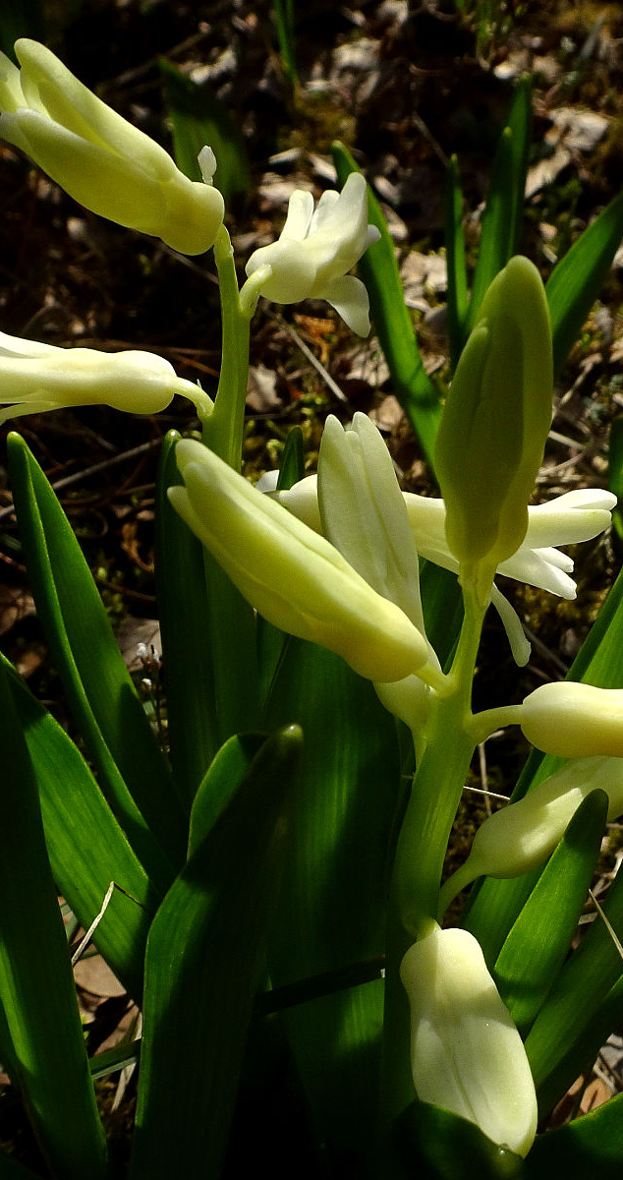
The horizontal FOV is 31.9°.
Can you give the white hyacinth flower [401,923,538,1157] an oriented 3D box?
[{"bbox_3d":[0.025,0.073,0.178,0.018,0.018,0.042,-6,27,-7],"label":"white hyacinth flower"}]

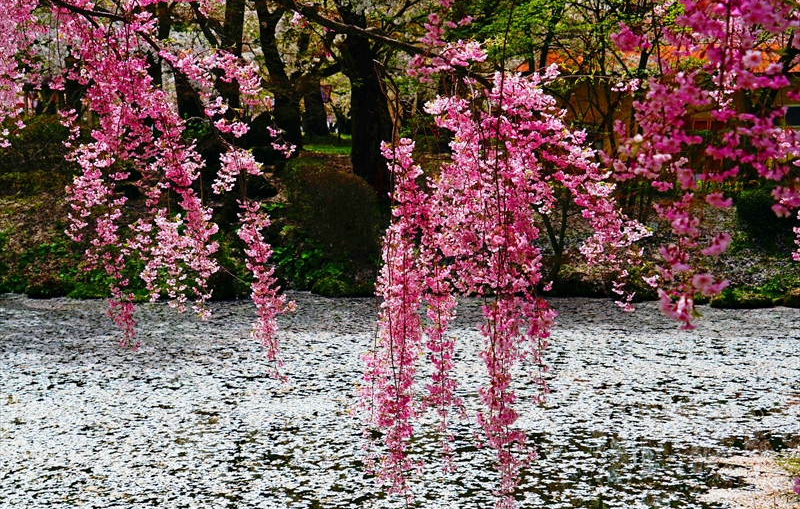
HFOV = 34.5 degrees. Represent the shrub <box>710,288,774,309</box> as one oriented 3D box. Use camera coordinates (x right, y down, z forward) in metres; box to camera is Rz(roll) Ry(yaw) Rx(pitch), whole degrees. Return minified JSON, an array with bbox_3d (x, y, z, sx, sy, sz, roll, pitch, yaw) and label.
[{"bbox_3d":[4.680,0.610,17.600,0.840,0.240,0.500,1,5,14],"label":"shrub"}]

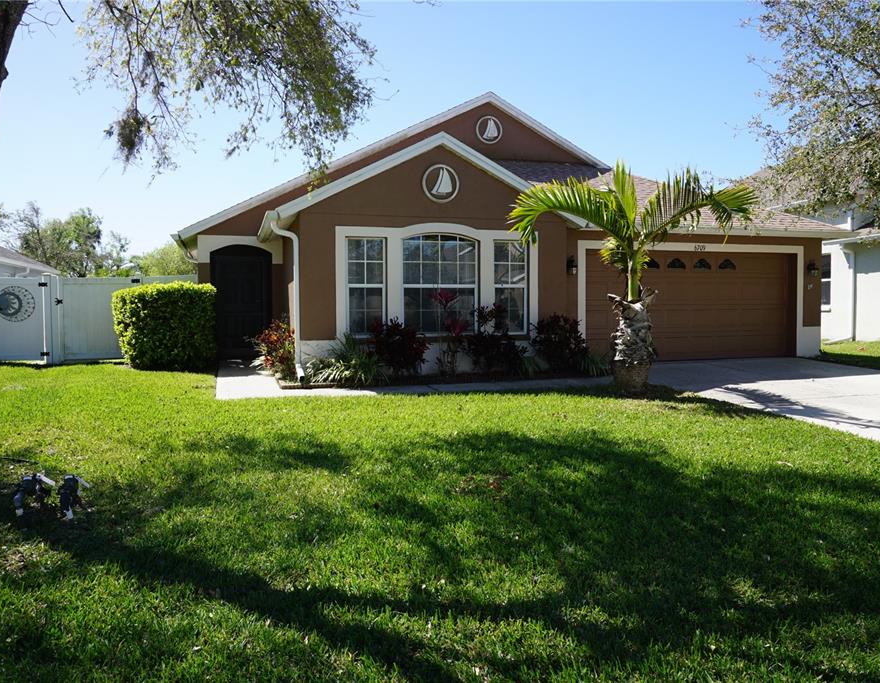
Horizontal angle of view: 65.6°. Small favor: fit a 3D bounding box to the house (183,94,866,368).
[{"bbox_3d":[0.374,-2.651,17.885,13.300,5.800,13.000,-1,2,-17],"label":"house"}]

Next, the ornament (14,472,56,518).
[{"bbox_3d":[-2.739,1.038,4.600,0.230,0.260,0.210,0,3,20],"label":"ornament"}]

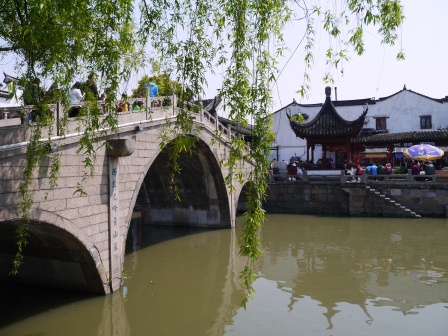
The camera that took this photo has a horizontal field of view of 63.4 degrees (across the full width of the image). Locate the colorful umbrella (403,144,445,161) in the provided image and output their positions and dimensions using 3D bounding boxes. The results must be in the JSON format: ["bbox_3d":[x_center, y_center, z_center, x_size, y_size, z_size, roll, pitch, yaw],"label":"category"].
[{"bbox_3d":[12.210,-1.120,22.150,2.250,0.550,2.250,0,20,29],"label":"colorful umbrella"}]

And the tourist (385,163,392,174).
[{"bbox_3d":[9.900,0.250,21.900,0.460,1.050,0.600,0,1,12],"label":"tourist"}]

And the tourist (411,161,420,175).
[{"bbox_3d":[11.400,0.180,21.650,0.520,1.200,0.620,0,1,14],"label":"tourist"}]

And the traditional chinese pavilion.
[{"bbox_3d":[6.960,-2.350,24.200,4.750,6.000,4.700,0,1,15],"label":"traditional chinese pavilion"}]

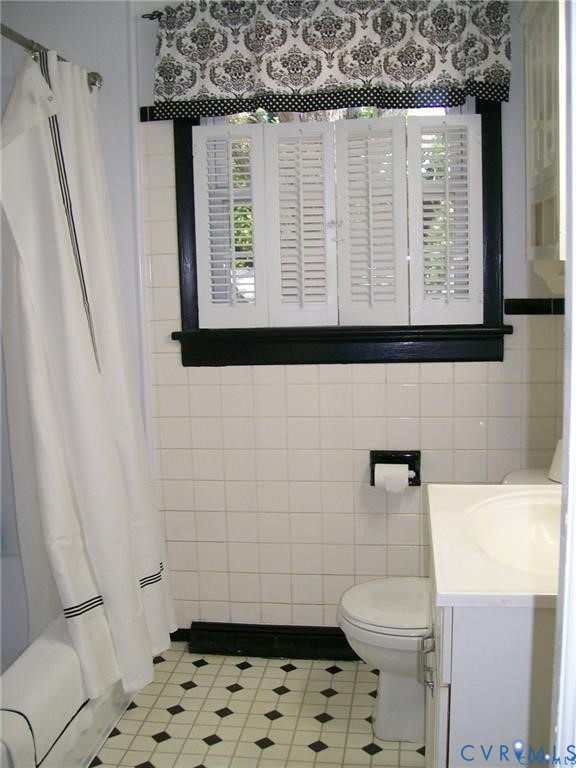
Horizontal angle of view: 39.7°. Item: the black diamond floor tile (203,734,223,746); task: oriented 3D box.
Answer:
[{"bbox_3d":[-0.207,0.986,2.204,0.041,0.006,0.041,-7,9,-37],"label":"black diamond floor tile"}]

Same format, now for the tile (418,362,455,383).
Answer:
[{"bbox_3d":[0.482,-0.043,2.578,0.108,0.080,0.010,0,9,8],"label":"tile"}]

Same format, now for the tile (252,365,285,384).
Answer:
[{"bbox_3d":[-0.062,-0.035,2.661,0.108,0.070,0.010,-1,8,8],"label":"tile"}]

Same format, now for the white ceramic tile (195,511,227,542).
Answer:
[{"bbox_3d":[-0.266,0.492,2.766,0.108,0.108,0.009,-1,7,8],"label":"white ceramic tile"}]

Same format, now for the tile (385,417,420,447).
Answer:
[{"bbox_3d":[0.380,0.163,2.642,0.109,0.108,0.009,0,7,8],"label":"tile"}]

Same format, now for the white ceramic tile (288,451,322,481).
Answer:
[{"bbox_3d":[0.056,0.275,2.704,0.109,0.108,0.009,0,7,8],"label":"white ceramic tile"}]

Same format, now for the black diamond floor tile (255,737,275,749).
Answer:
[{"bbox_3d":[-0.065,1.018,2.256,0.042,0.008,0.042,-7,9,-36],"label":"black diamond floor tile"}]

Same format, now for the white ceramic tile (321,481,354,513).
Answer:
[{"bbox_3d":[0.168,0.382,2.697,0.108,0.108,0.009,0,7,7],"label":"white ceramic tile"}]

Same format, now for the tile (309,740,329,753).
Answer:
[{"bbox_3d":[0.084,0.980,2.150,0.040,0.008,0.040,-7,10,-36],"label":"tile"}]

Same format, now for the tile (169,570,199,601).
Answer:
[{"bbox_3d":[-0.367,0.715,2.824,0.109,0.108,0.009,0,7,8],"label":"tile"}]

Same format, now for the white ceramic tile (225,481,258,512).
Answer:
[{"bbox_3d":[-0.158,0.383,2.724,0.108,0.108,0.009,0,8,8],"label":"white ceramic tile"}]

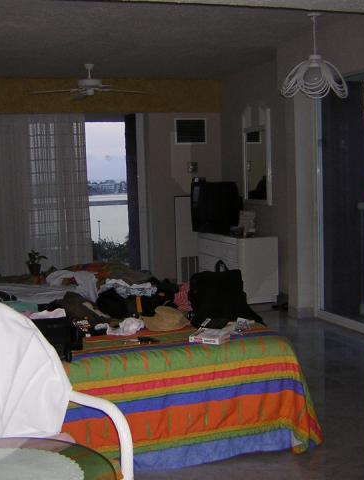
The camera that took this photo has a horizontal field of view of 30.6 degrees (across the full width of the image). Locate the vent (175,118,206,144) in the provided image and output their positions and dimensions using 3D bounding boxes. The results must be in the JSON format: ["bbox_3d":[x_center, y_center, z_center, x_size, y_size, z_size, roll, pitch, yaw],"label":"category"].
[{"bbox_3d":[0.108,-1.381,8.473,0.430,0.330,0.040,-3,5,-19],"label":"vent"}]

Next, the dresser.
[{"bbox_3d":[0.660,0.321,8.078,0.460,0.775,1.339,-3,5,-19],"label":"dresser"}]

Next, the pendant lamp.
[{"bbox_3d":[1.032,-1.433,5.183,0.590,0.650,0.590,-3,5,-19],"label":"pendant lamp"}]

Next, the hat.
[{"bbox_3d":[-0.093,0.449,3.732,0.270,0.120,0.300,-3,5,-19],"label":"hat"}]

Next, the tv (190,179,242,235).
[{"bbox_3d":[0.433,-0.383,8.073,0.460,0.600,0.600,-5,6,-37],"label":"tv"}]

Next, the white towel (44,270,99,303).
[{"bbox_3d":[-0.836,0.352,5.038,0.420,0.210,0.380,-3,5,-19],"label":"white towel"}]

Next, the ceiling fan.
[{"bbox_3d":[-0.975,-1.682,7.018,1.240,0.360,1.240,-3,5,-19],"label":"ceiling fan"}]

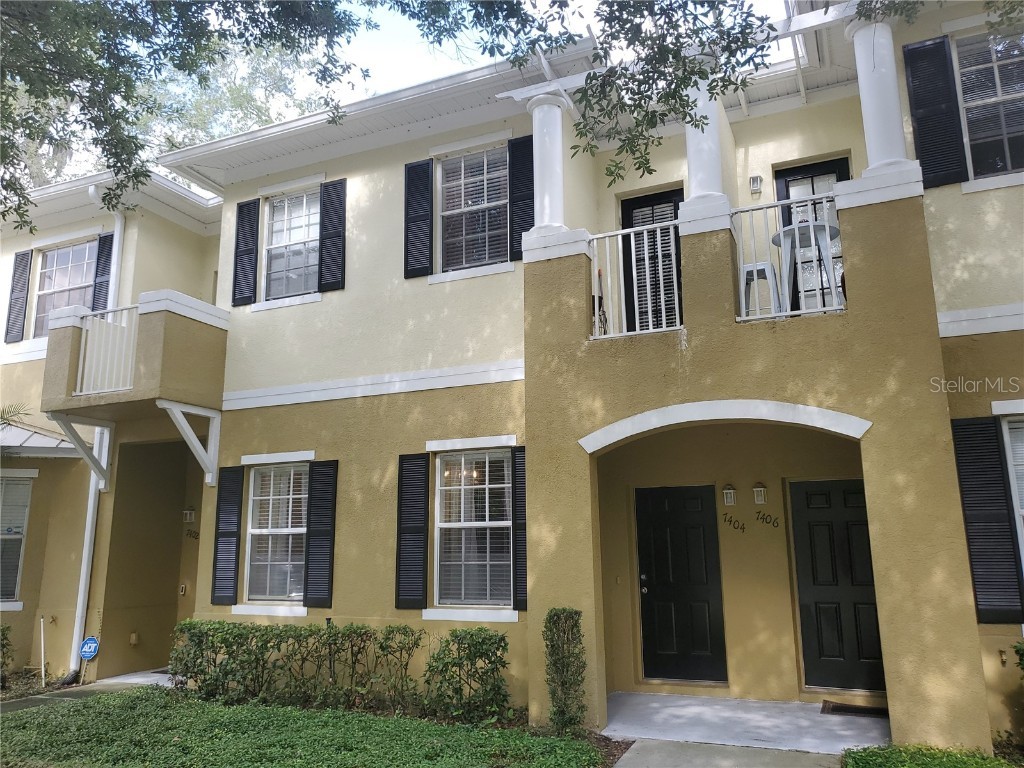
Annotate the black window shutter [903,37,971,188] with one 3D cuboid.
[{"bbox_3d":[3.816,-2.456,6.941,0.368,1.431,0.050,-6,-13,23],"label":"black window shutter"}]

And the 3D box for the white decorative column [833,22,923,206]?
[{"bbox_3d":[3.052,-2.250,6.577,0.643,1.663,0.410,-6,-12,23],"label":"white decorative column"}]

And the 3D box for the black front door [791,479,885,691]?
[{"bbox_3d":[3.340,1.984,7.693,0.905,2.017,0.045,-6,-12,23],"label":"black front door"}]

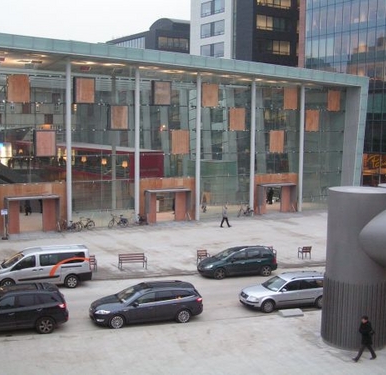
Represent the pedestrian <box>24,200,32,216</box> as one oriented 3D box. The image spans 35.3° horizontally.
[{"bbox_3d":[-14.654,1.639,53.648,0.600,1.740,0.500,-2,7,-24],"label":"pedestrian"}]

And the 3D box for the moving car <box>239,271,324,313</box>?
[{"bbox_3d":[4.494,4.798,28.542,4.680,1.500,1.746,-1,6,-16],"label":"moving car"}]

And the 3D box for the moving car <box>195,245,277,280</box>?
[{"bbox_3d":[2.531,4.134,34.311,4.420,1.560,1.757,-1,6,-16],"label":"moving car"}]

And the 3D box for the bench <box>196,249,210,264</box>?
[{"bbox_3d":[0.672,4.200,35.765,0.620,0.840,0.600,-1,6,-17],"label":"bench"}]

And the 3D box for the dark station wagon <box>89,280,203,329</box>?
[{"bbox_3d":[-1.965,4.967,26.079,4.830,1.530,1.886,-1,6,-17],"label":"dark station wagon"}]

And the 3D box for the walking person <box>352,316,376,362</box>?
[{"bbox_3d":[6.124,5.401,21.745,0.760,1.670,0.500,-1,6,-16],"label":"walking person"}]

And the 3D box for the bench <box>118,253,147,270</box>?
[{"bbox_3d":[-3.441,4.269,34.698,1.520,0.830,0.600,-1,6,-17],"label":"bench"}]

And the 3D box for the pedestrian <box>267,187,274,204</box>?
[{"bbox_3d":[8.094,0.897,63.223,0.520,1.740,0.450,3,7,24],"label":"pedestrian"}]

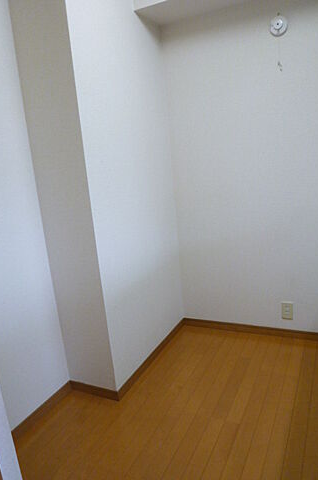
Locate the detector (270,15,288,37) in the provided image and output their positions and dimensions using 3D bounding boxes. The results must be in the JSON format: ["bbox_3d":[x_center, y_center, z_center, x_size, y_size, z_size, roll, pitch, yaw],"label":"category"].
[{"bbox_3d":[0.691,-1.245,2.010,0.100,0.100,0.042,1,13,27],"label":"detector"}]

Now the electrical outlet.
[{"bbox_3d":[0.879,0.491,2.376,0.070,0.120,0.010,1,13,27],"label":"electrical outlet"}]

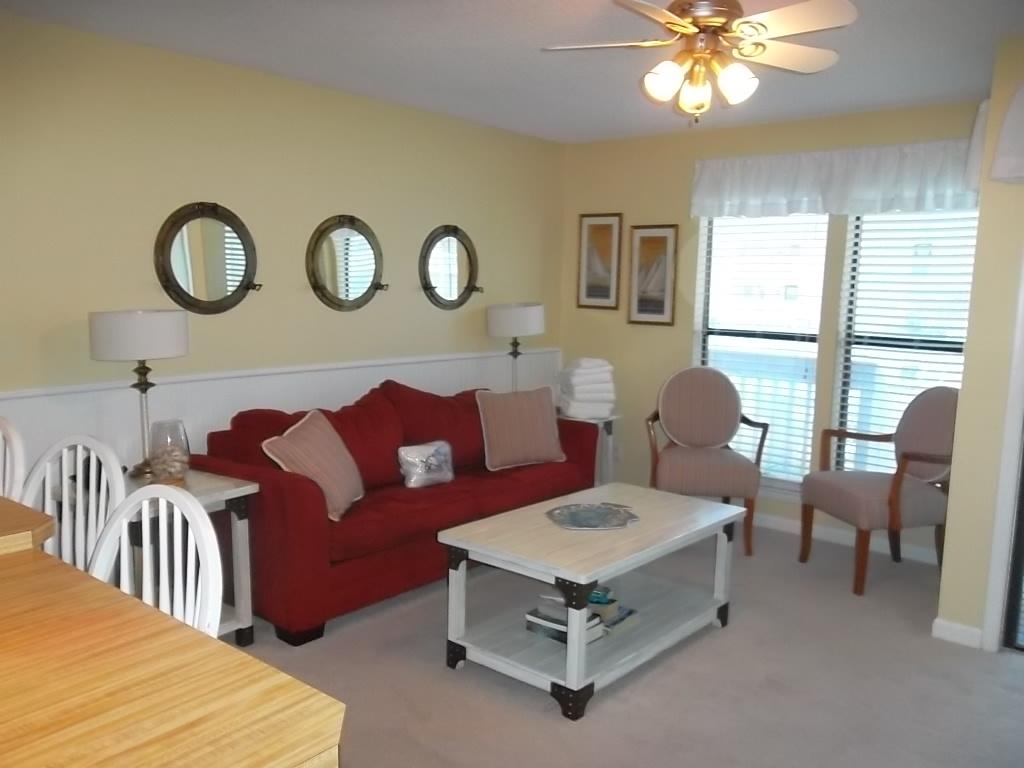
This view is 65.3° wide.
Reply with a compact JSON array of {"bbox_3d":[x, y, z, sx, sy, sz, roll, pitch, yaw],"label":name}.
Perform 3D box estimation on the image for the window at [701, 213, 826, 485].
[{"bbox_3d":[1.433,-0.271,4.768,0.808,1.614,0.100,8,10,42],"label":"window"}]

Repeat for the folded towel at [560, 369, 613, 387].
[{"bbox_3d":[0.463,-0.060,4.885,0.270,0.100,0.250,-1,8,-14],"label":"folded towel"}]

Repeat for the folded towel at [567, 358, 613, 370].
[{"bbox_3d":[0.465,-0.133,4.876,0.255,0.060,0.240,-1,8,-14],"label":"folded towel"}]

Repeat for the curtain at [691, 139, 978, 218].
[{"bbox_3d":[1.728,-1.111,4.405,1.600,0.365,0.100,8,10,41],"label":"curtain"}]

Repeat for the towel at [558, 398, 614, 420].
[{"bbox_3d":[0.458,0.144,4.912,0.280,0.106,0.260,-1,8,-14],"label":"towel"}]

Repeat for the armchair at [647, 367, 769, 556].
[{"bbox_3d":[1.076,0.398,4.512,0.643,0.955,0.658,2,7,6],"label":"armchair"}]

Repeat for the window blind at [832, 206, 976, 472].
[{"bbox_3d":[2.042,-0.181,4.198,0.643,1.616,0.064,8,10,42],"label":"window blind"}]

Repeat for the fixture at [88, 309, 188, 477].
[{"bbox_3d":[-1.482,0.034,3.187,0.357,0.645,0.357,8,10,42],"label":"fixture"}]

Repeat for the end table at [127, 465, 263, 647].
[{"bbox_3d":[-1.334,0.695,3.058,0.536,0.625,0.493,7,9,36],"label":"end table"}]

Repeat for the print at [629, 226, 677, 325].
[{"bbox_3d":[0.914,-0.711,5.238,0.360,0.630,0.025,8,10,41],"label":"print"}]

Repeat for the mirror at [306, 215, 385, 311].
[{"bbox_3d":[-0.889,-0.653,4.298,0.055,0.515,0.515,8,10,41],"label":"mirror"}]

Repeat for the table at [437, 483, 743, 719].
[{"bbox_3d":[0.346,0.783,3.128,0.649,0.513,1.135,8,10,41],"label":"table"}]

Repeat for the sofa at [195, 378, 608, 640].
[{"bbox_3d":[-0.508,0.459,4.165,0.900,0.930,2.080,8,10,41],"label":"sofa"}]

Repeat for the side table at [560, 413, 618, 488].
[{"bbox_3d":[0.289,0.502,4.840,0.536,0.625,0.472,8,10,42],"label":"side table"}]

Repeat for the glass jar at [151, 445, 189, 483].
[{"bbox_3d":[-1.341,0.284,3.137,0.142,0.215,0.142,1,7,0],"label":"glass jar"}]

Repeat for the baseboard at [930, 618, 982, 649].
[{"bbox_3d":[1.824,1.022,3.271,0.177,0.076,0.017,8,10,42],"label":"baseboard"}]

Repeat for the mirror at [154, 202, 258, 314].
[{"bbox_3d":[-1.418,-0.583,3.731,0.057,0.515,0.508,8,10,42],"label":"mirror"}]

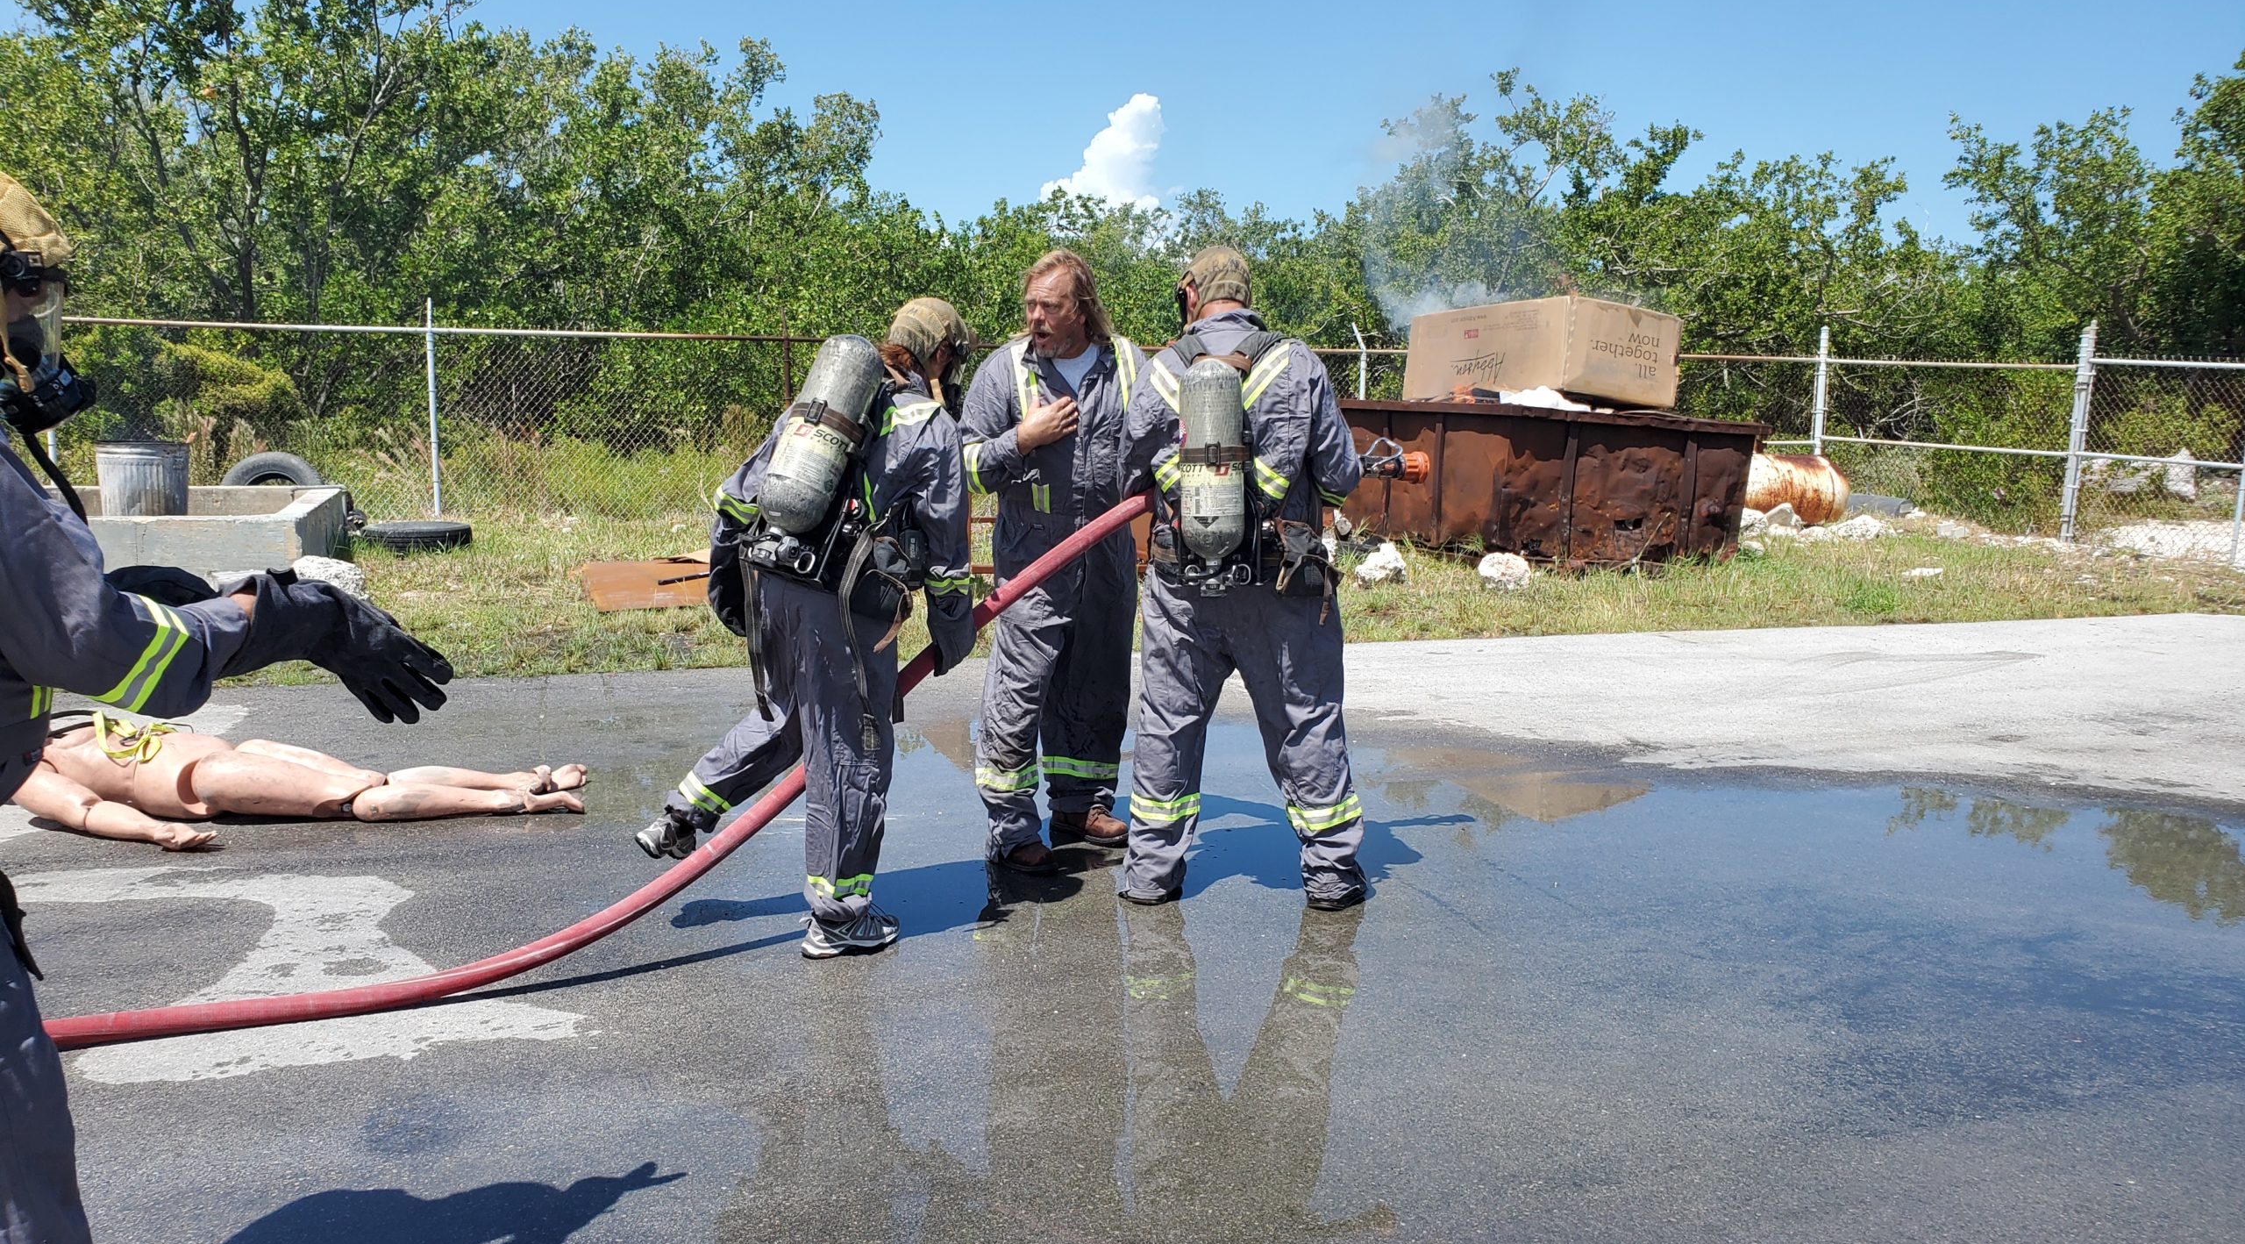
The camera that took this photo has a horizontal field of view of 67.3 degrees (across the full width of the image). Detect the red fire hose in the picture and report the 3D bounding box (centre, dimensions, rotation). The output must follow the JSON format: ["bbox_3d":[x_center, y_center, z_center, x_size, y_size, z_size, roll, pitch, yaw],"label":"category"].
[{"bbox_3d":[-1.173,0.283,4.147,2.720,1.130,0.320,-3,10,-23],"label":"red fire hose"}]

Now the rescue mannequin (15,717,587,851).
[{"bbox_3d":[-2.705,0.503,5.400,1.860,0.260,0.600,0,9,-5],"label":"rescue mannequin"}]

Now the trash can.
[{"bbox_3d":[-6.083,-0.770,10.519,0.570,0.700,0.570,1,9,0],"label":"trash can"}]

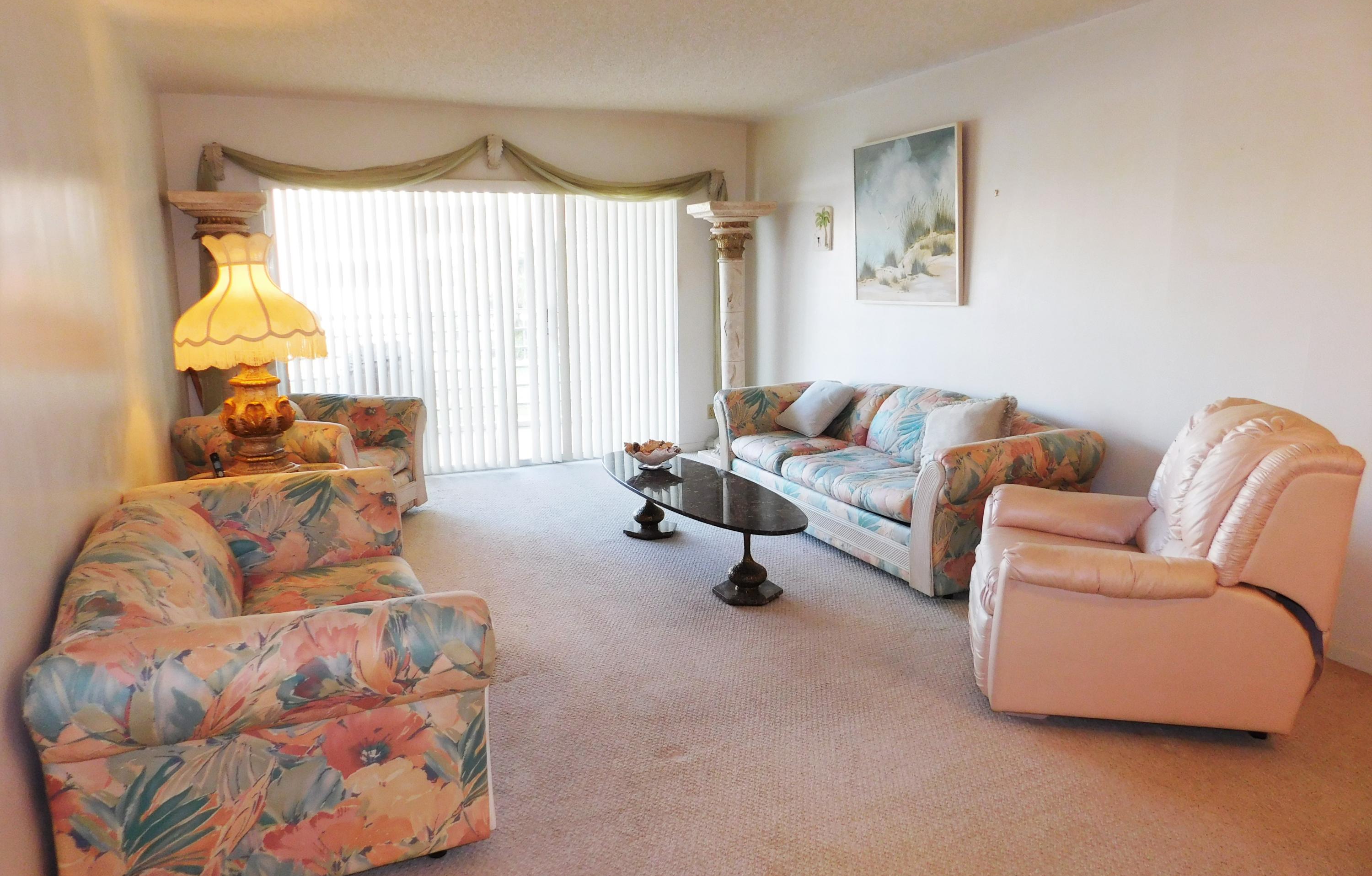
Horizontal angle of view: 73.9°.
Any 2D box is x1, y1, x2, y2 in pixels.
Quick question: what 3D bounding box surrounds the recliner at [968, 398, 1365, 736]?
[{"bbox_3d":[1.514,0.342,3.156,1.051,0.966,0.937,1,11,11],"label":"recliner"}]

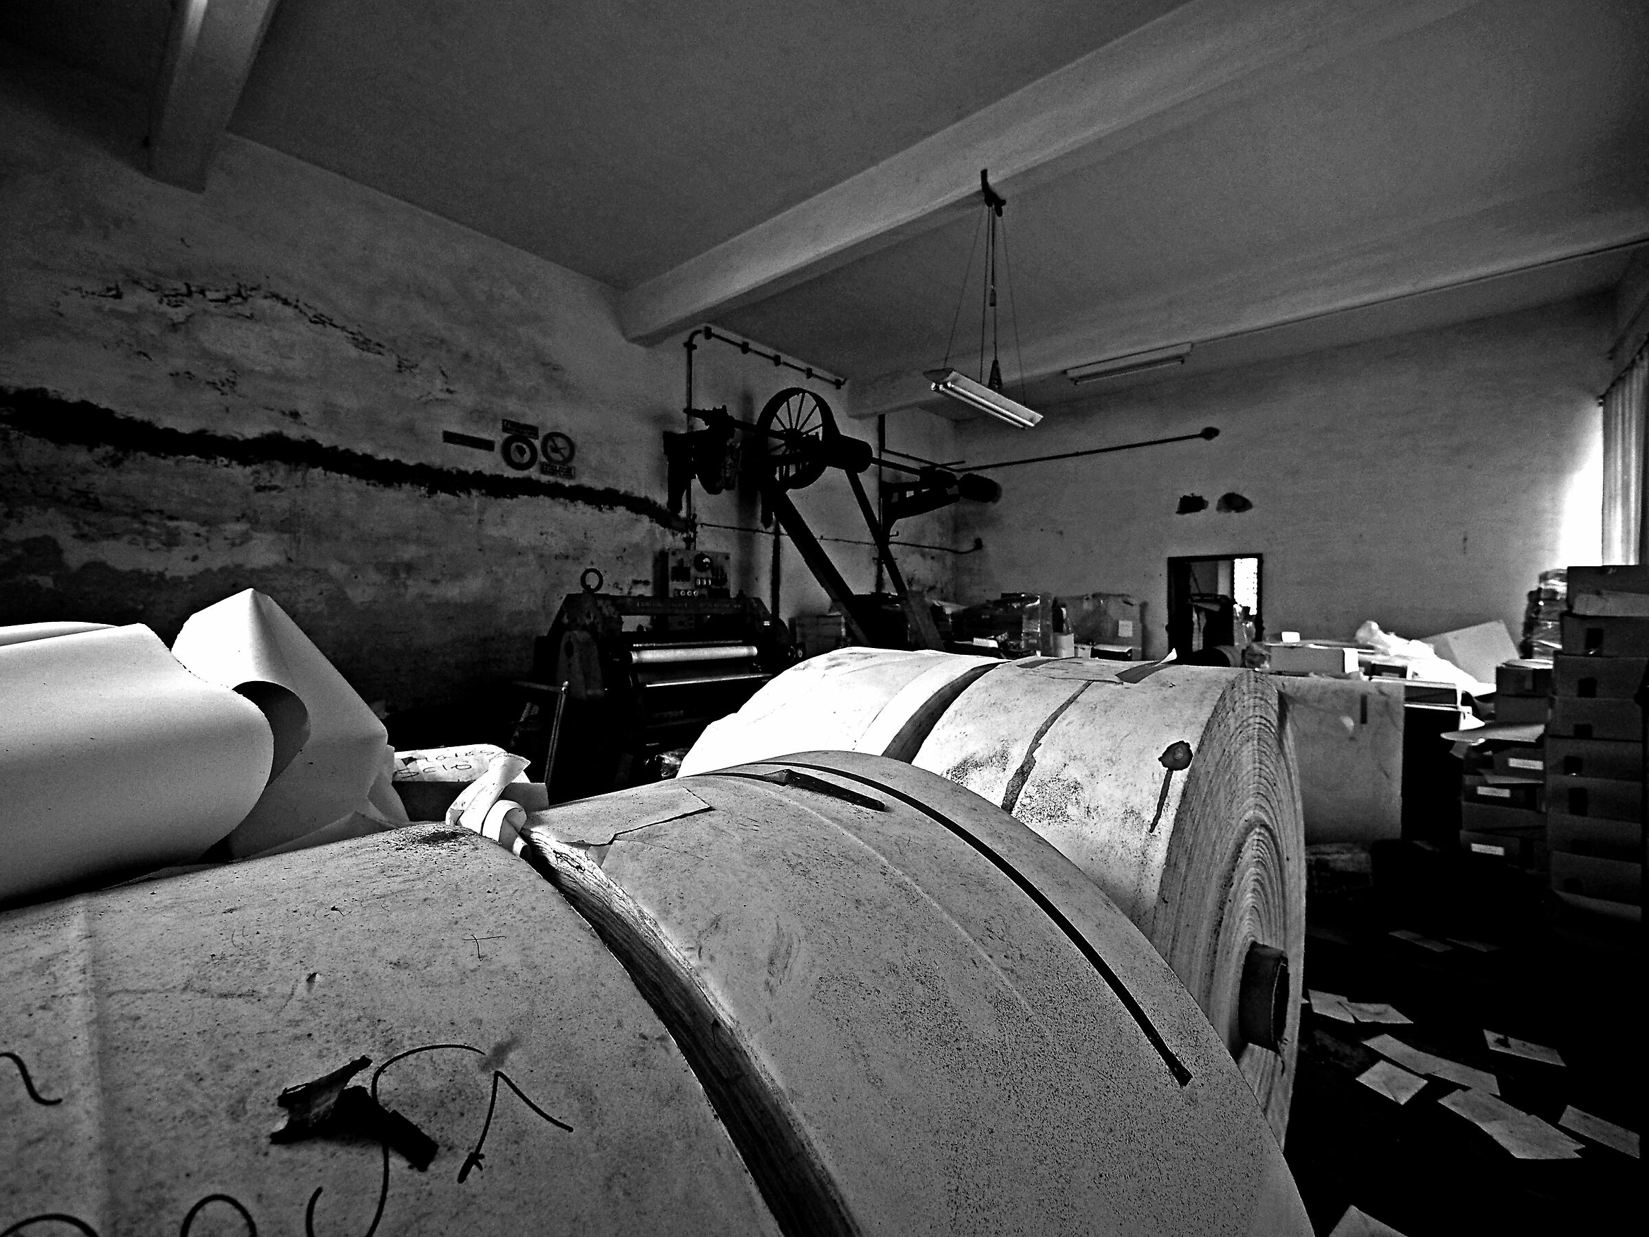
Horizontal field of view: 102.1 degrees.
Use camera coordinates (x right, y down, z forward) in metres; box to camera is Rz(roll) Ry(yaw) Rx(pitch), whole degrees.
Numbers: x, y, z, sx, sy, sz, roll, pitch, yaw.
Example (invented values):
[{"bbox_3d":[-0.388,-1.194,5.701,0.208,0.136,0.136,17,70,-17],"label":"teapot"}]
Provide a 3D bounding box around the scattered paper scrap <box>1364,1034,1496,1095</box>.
[{"bbox_3d":[1.712,1.257,1.891,0.147,0.008,0.290,-2,2,-41],"label":"scattered paper scrap"}]

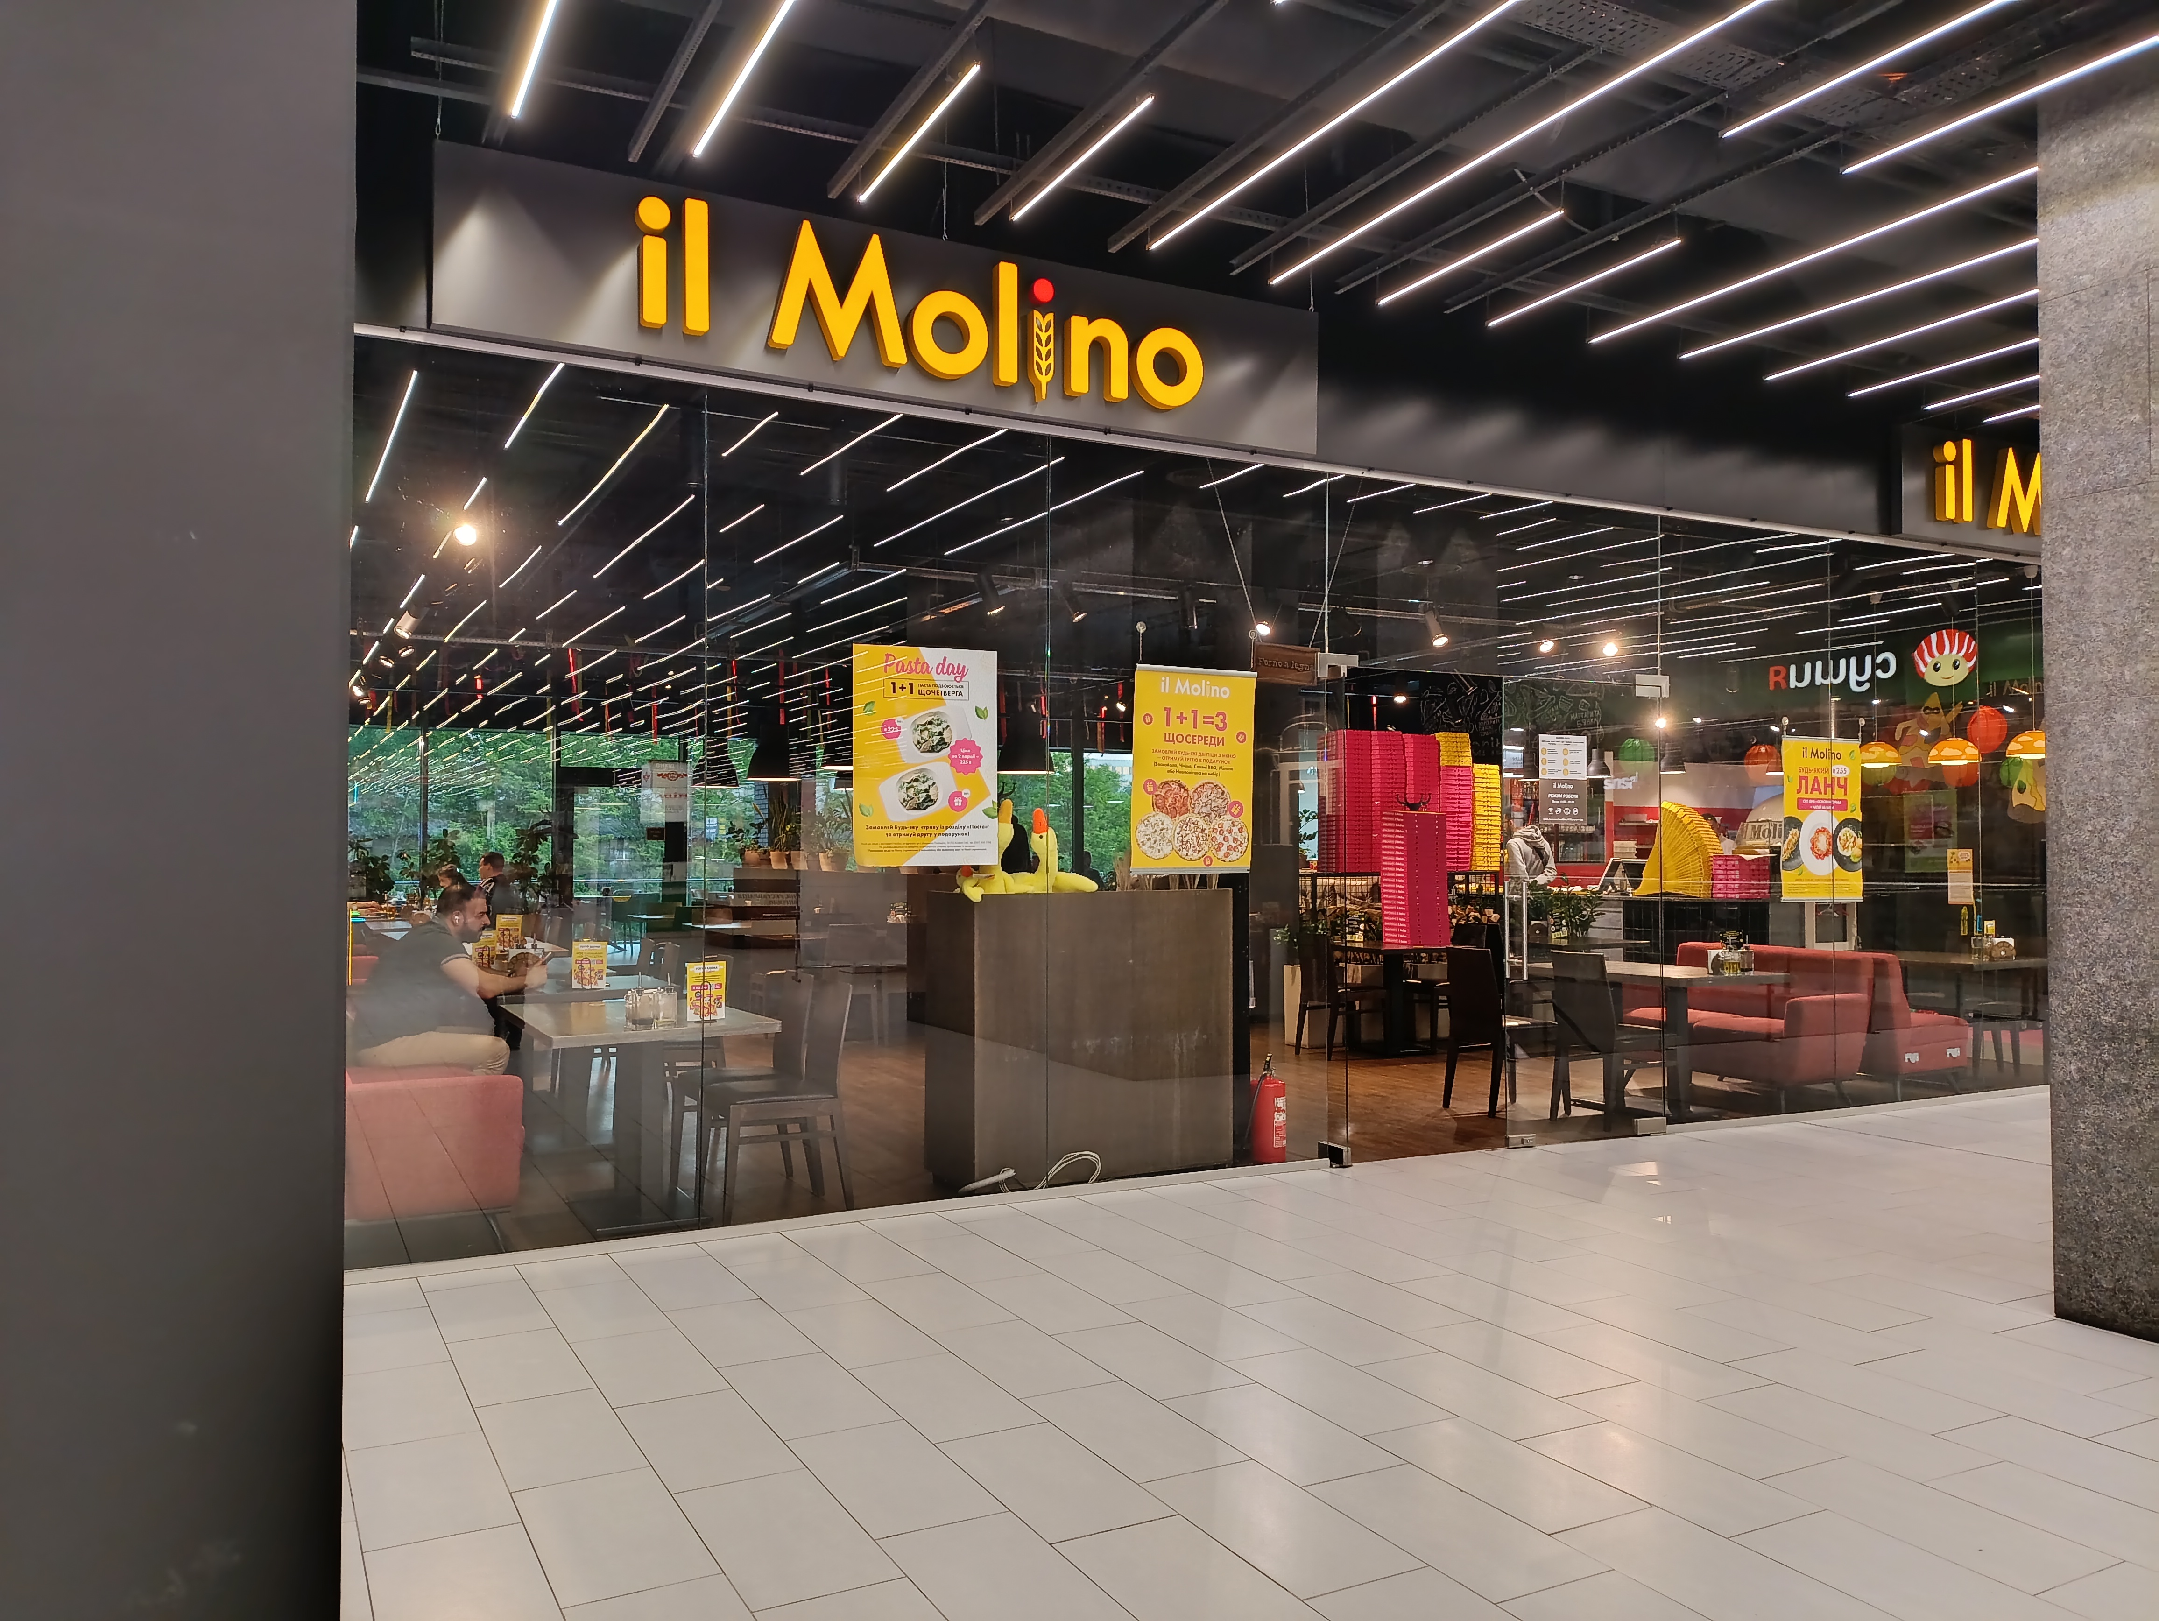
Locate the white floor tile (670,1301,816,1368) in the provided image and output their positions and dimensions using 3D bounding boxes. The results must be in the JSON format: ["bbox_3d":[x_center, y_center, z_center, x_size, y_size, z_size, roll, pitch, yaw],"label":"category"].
[{"bbox_3d":[-0.978,1.508,4.506,0.300,0.010,0.600,1,-2,-28],"label":"white floor tile"}]

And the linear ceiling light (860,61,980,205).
[{"bbox_3d":[-0.465,-1.907,4.414,0.030,0.035,0.890,1,-2,-28],"label":"linear ceiling light"}]

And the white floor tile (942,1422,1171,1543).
[{"bbox_3d":[-0.063,1.471,3.429,0.300,0.010,0.600,1,-2,-28],"label":"white floor tile"}]

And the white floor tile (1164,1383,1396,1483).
[{"bbox_3d":[0.471,1.479,3.728,0.300,0.010,0.595,1,-2,-28],"label":"white floor tile"}]

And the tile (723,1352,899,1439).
[{"bbox_3d":[-0.697,1.491,3.980,0.300,0.010,0.600,1,-2,-28],"label":"tile"}]

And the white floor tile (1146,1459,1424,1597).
[{"bbox_3d":[0.402,1.465,3.223,0.300,0.010,0.595,1,-2,-28],"label":"white floor tile"}]

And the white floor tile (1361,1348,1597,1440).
[{"bbox_3d":[1.010,1.491,3.979,0.300,0.010,0.600,1,-2,-28],"label":"white floor tile"}]

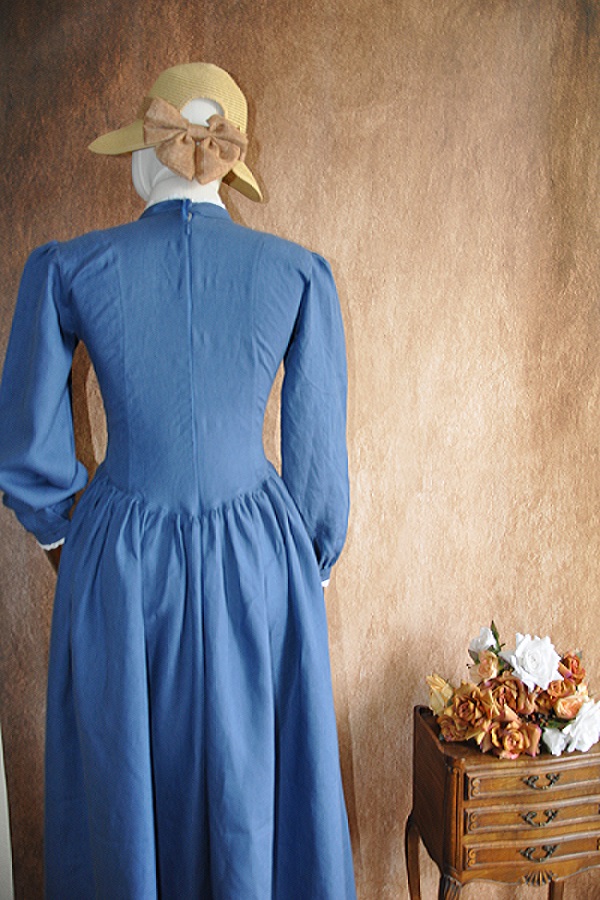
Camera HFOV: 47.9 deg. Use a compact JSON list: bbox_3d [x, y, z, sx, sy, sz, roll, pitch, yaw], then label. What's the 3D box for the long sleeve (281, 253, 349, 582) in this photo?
[{"bbox_3d":[0.030,-0.049,1.245,0.120,0.600,0.180,-2,8,-14],"label":"long sleeve"}]

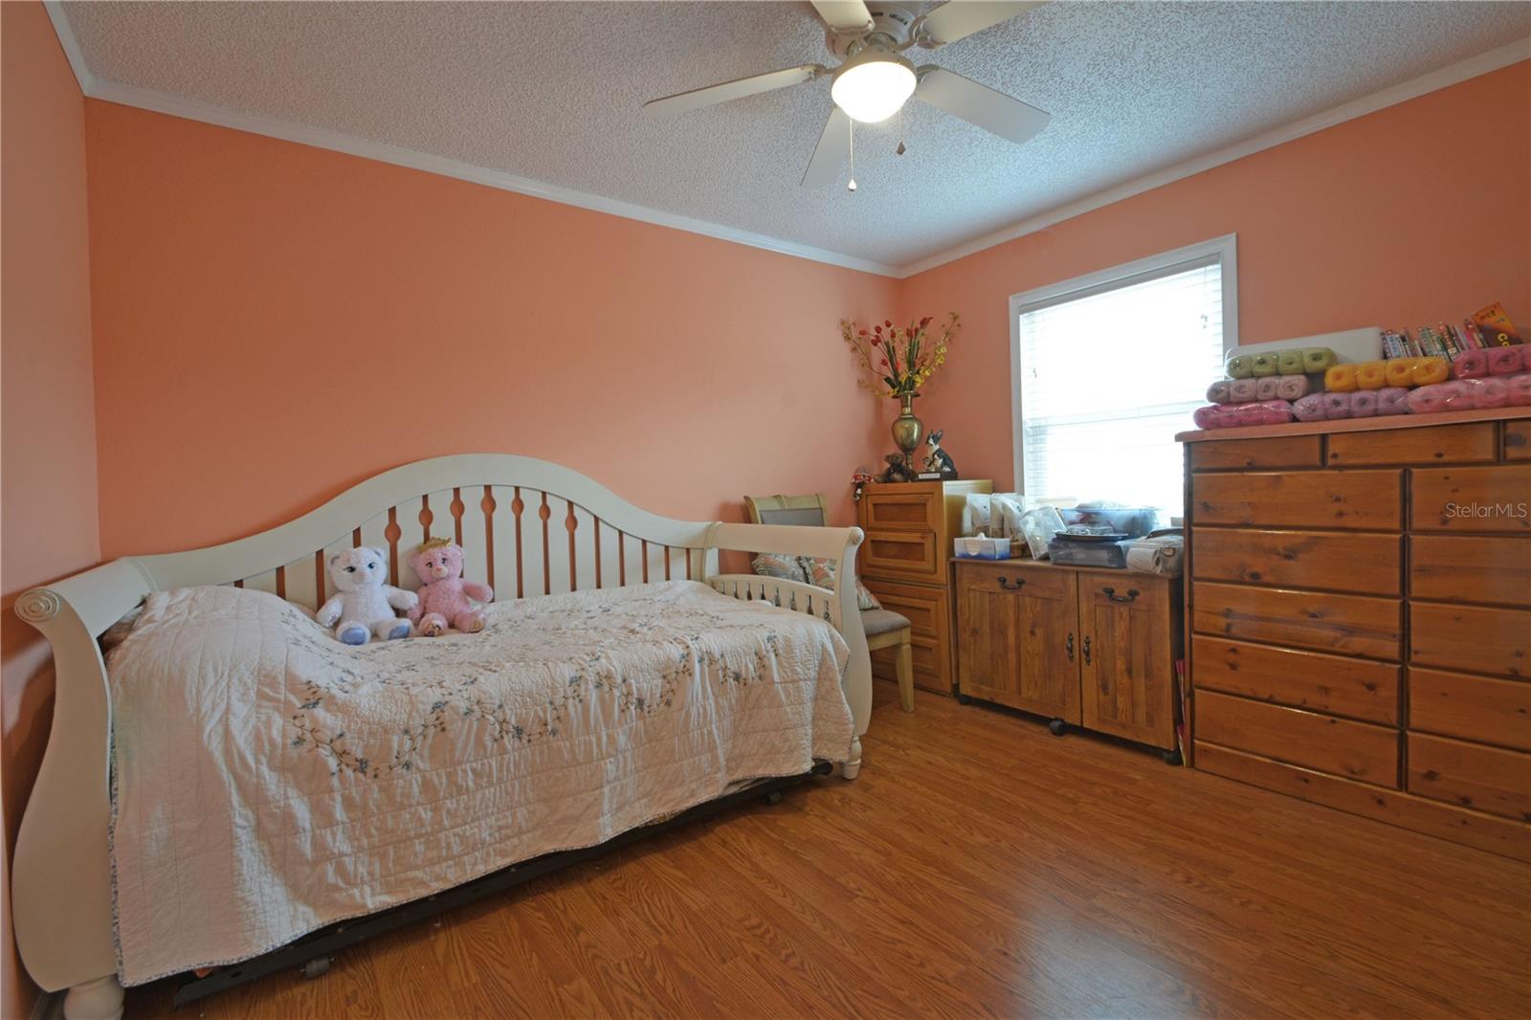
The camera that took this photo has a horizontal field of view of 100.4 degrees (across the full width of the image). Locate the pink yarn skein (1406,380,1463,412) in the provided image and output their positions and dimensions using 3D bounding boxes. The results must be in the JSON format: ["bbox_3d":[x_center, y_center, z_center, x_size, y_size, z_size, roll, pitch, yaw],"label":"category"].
[{"bbox_3d":[2.015,-0.342,1.923,0.125,0.096,0.112,-4,3,-37],"label":"pink yarn skein"}]

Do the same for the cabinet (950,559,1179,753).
[{"bbox_3d":[1.441,0.599,2.941,0.494,0.725,1.008,-4,3,-37],"label":"cabinet"}]

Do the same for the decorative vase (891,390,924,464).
[{"bbox_3d":[0.833,-0.418,3.726,0.180,0.525,0.180,-4,3,-37],"label":"decorative vase"}]

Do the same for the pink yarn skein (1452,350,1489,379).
[{"bbox_3d":[2.082,-0.430,1.884,0.140,0.080,0.069,-3,2,-36],"label":"pink yarn skein"}]

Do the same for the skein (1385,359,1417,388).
[{"bbox_3d":[1.995,-0.428,2.003,0.140,0.083,0.067,-3,2,-36],"label":"skein"}]

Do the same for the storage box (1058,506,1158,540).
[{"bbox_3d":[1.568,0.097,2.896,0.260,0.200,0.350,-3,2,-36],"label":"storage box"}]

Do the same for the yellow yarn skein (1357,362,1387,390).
[{"bbox_3d":[1.956,-0.431,2.056,0.140,0.086,0.067,-3,2,-36],"label":"yellow yarn skein"}]

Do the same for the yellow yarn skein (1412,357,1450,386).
[{"bbox_3d":[2.034,-0.423,1.949,0.140,0.080,0.071,-3,2,-36],"label":"yellow yarn skein"}]

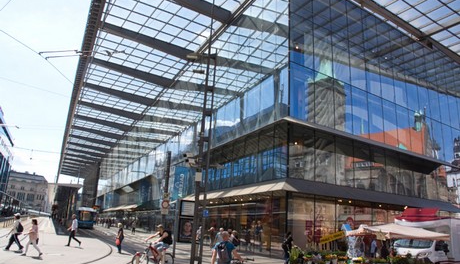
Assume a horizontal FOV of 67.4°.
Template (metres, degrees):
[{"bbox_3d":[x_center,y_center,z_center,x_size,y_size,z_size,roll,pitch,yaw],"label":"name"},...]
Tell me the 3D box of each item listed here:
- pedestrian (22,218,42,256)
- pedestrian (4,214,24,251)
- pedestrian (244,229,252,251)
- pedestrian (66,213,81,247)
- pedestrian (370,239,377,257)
[{"bbox_3d":[-9.216,4.947,16.101,0.800,1.640,0.470,6,-15,-10],"label":"pedestrian"},{"bbox_3d":[-10.611,4.924,16.957,0.820,1.760,0.500,6,-15,-11],"label":"pedestrian"},{"bbox_3d":[1.535,8.665,27.512,0.500,1.700,0.400,9,-17,-19],"label":"pedestrian"},{"bbox_3d":[-9.584,6.004,21.055,0.820,1.780,0.480,5,-15,-8],"label":"pedestrian"},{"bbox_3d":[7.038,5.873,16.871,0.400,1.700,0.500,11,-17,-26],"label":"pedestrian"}]

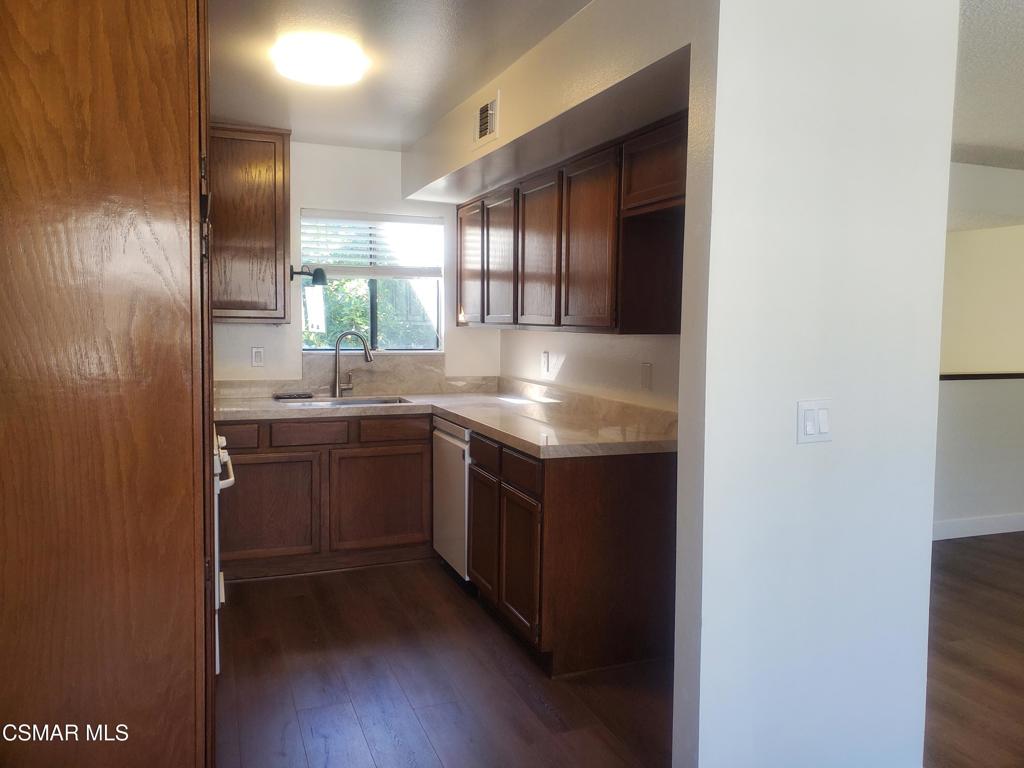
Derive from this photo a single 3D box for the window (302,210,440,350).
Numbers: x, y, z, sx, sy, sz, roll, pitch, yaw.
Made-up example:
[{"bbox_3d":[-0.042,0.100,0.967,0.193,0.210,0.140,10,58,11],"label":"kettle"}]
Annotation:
[{"bbox_3d":[-0.852,-0.623,4.771,0.885,0.855,0.100,-2,5,-22],"label":"window"}]

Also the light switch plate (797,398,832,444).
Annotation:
[{"bbox_3d":[0.823,0.102,2.081,0.120,0.116,0.009,-2,5,-22],"label":"light switch plate"}]

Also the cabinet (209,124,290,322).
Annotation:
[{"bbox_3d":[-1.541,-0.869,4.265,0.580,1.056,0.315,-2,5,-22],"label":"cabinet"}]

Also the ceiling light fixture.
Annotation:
[{"bbox_3d":[-0.741,-1.232,2.958,0.360,0.100,0.360,-2,5,-22],"label":"ceiling light fixture"}]

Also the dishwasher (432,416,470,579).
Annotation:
[{"bbox_3d":[-0.044,0.601,4.140,0.600,0.820,0.605,-2,5,-22],"label":"dishwasher"}]

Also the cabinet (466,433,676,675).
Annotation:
[{"bbox_3d":[0.248,0.683,3.489,0.640,0.889,0.818,-2,5,-22],"label":"cabinet"}]

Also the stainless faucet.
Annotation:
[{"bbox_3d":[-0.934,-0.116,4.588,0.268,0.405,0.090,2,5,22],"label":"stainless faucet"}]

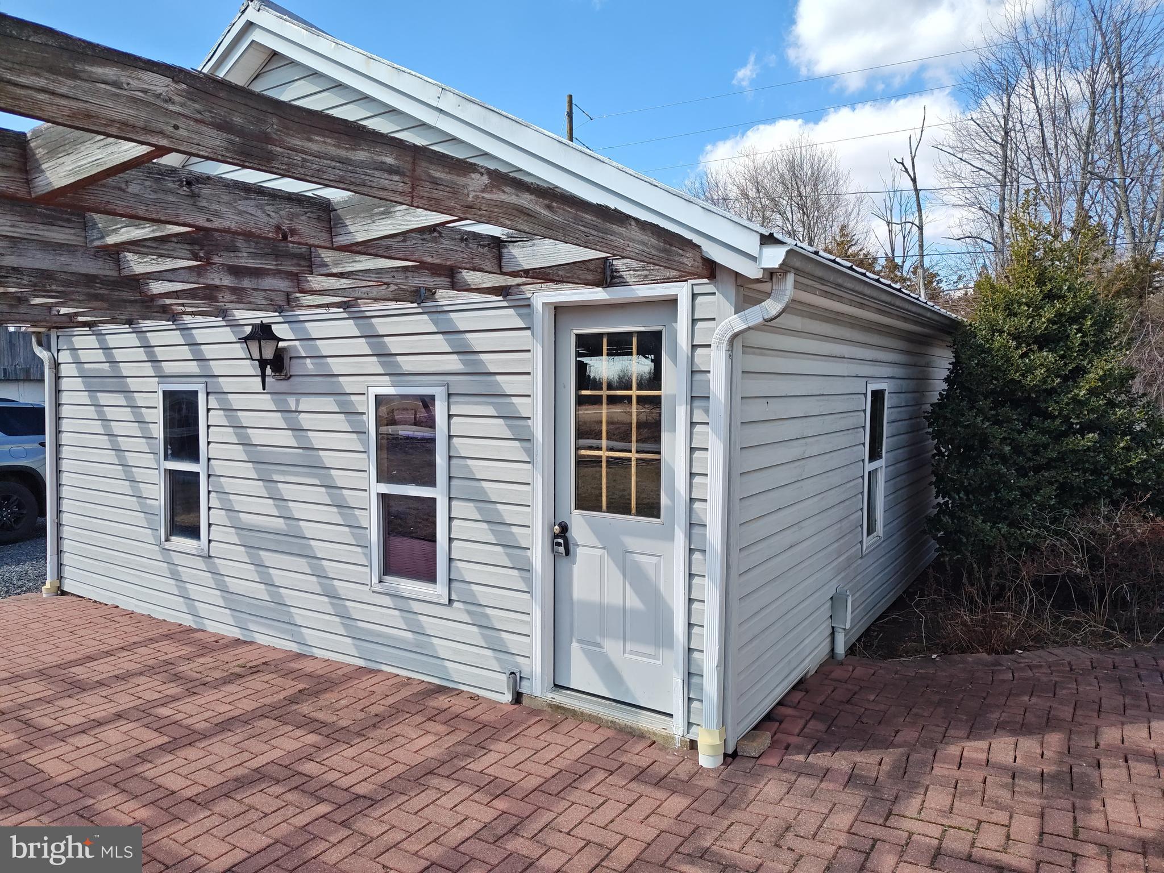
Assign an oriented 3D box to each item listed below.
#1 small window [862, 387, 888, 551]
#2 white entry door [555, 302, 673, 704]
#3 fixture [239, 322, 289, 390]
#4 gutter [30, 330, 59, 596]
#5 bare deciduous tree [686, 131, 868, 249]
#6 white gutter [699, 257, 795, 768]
[{"bbox_3d":[2.155,0.218,5.704,0.080,1.238,0.665,3,5,33],"label":"small window"},{"bbox_3d":[0.181,0.349,3.917,0.754,2.025,0.050,2,4,32],"label":"white entry door"},{"bbox_3d":[-2.033,-0.515,4.961,0.205,0.440,0.245,2,4,32],"label":"fixture"},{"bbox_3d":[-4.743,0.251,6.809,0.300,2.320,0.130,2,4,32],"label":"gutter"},{"bbox_3d":[7.951,-6.232,31.652,7.237,12.073,7.400,0,4,0],"label":"bare deciduous tree"},{"bbox_3d":[0.714,0.389,3.371,0.380,2.200,0.130,2,4,32],"label":"white gutter"}]

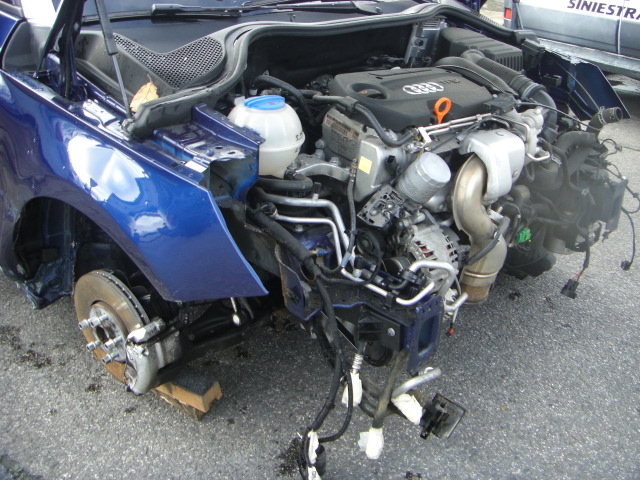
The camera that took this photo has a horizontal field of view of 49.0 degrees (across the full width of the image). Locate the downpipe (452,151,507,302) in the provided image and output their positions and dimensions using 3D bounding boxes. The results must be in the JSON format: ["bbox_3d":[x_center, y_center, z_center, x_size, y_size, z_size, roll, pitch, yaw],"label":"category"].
[{"bbox_3d":[0.350,-0.021,1.540,0.130,0.345,0.110,24,34,35],"label":"downpipe"}]

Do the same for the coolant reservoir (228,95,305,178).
[{"bbox_3d":[-0.107,-0.198,1.375,0.152,0.165,0.152,2,27,-1],"label":"coolant reservoir"}]

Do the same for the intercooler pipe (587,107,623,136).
[{"bbox_3d":[0.721,-0.300,1.780,0.075,0.065,0.050,24,34,35],"label":"intercooler pipe"}]

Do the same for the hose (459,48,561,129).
[{"bbox_3d":[0.480,-0.381,1.790,0.270,0.155,0.085,24,34,35],"label":"hose"}]

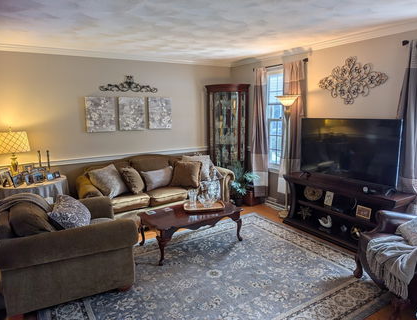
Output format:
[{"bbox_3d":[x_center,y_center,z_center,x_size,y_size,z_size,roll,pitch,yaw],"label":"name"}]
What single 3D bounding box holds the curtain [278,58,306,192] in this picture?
[{"bbox_3d":[1.232,-0.352,4.278,0.130,2.060,0.480,-7,11,-32],"label":"curtain"}]

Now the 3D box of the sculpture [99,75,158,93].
[{"bbox_3d":[-1.199,-1.166,4.514,0.897,0.254,0.035,-7,11,-31],"label":"sculpture"}]

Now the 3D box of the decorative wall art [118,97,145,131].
[{"bbox_3d":[-1.176,-0.708,4.578,0.410,0.500,0.038,-7,11,-32],"label":"decorative wall art"}]

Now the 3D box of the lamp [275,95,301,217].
[{"bbox_3d":[1.138,-0.033,4.265,0.380,1.780,0.380,-7,11,-32],"label":"lamp"}]

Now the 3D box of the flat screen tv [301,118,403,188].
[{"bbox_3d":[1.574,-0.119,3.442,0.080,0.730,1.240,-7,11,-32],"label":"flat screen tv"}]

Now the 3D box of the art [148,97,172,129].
[{"bbox_3d":[-0.784,-0.766,4.836,0.398,0.512,0.035,-7,11,-31],"label":"art"}]

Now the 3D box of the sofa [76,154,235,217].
[{"bbox_3d":[-0.755,0.418,4.428,2.200,0.920,0.930,-7,11,-32],"label":"sofa"}]

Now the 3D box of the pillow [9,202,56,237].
[{"bbox_3d":[-1.532,0.557,2.604,0.220,0.430,0.470,-34,24,-24],"label":"pillow"}]

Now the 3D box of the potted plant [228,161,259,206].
[{"bbox_3d":[0.540,0.387,4.895,0.450,0.730,0.430,-7,11,-31],"label":"potted plant"}]

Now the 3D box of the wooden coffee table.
[{"bbox_3d":[-0.199,0.805,3.514,1.115,0.399,0.624,-7,11,-31],"label":"wooden coffee table"}]

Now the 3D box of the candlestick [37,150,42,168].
[{"bbox_3d":[-2.207,0.059,3.860,0.065,0.340,0.065,-7,11,-31],"label":"candlestick"}]

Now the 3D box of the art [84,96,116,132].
[{"bbox_3d":[-1.570,-0.663,4.329,0.410,0.500,0.038,-7,11,-32],"label":"art"}]

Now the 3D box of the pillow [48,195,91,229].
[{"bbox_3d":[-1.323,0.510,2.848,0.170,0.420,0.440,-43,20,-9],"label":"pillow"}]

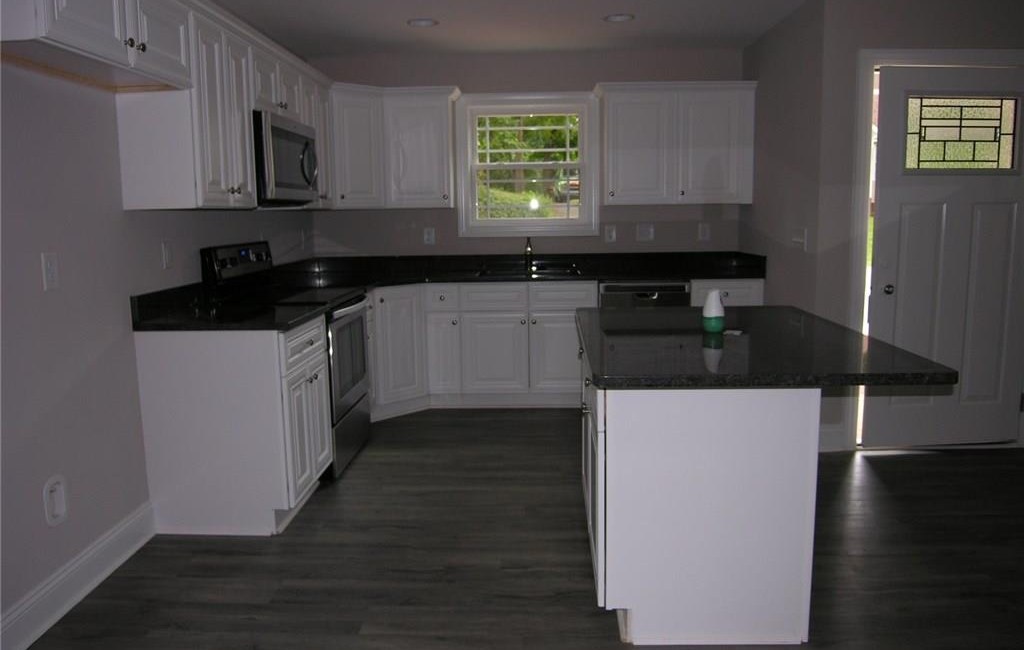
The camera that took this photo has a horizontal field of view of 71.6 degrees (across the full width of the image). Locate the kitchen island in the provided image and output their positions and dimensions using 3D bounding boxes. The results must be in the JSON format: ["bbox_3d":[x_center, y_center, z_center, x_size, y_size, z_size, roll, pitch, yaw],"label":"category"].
[{"bbox_3d":[0.726,0.479,2.525,0.934,0.914,1.174,0,9,2],"label":"kitchen island"}]

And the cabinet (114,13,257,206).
[{"bbox_3d":[-1.380,-0.877,3.050,0.325,0.755,0.595,0,9,2],"label":"cabinet"}]

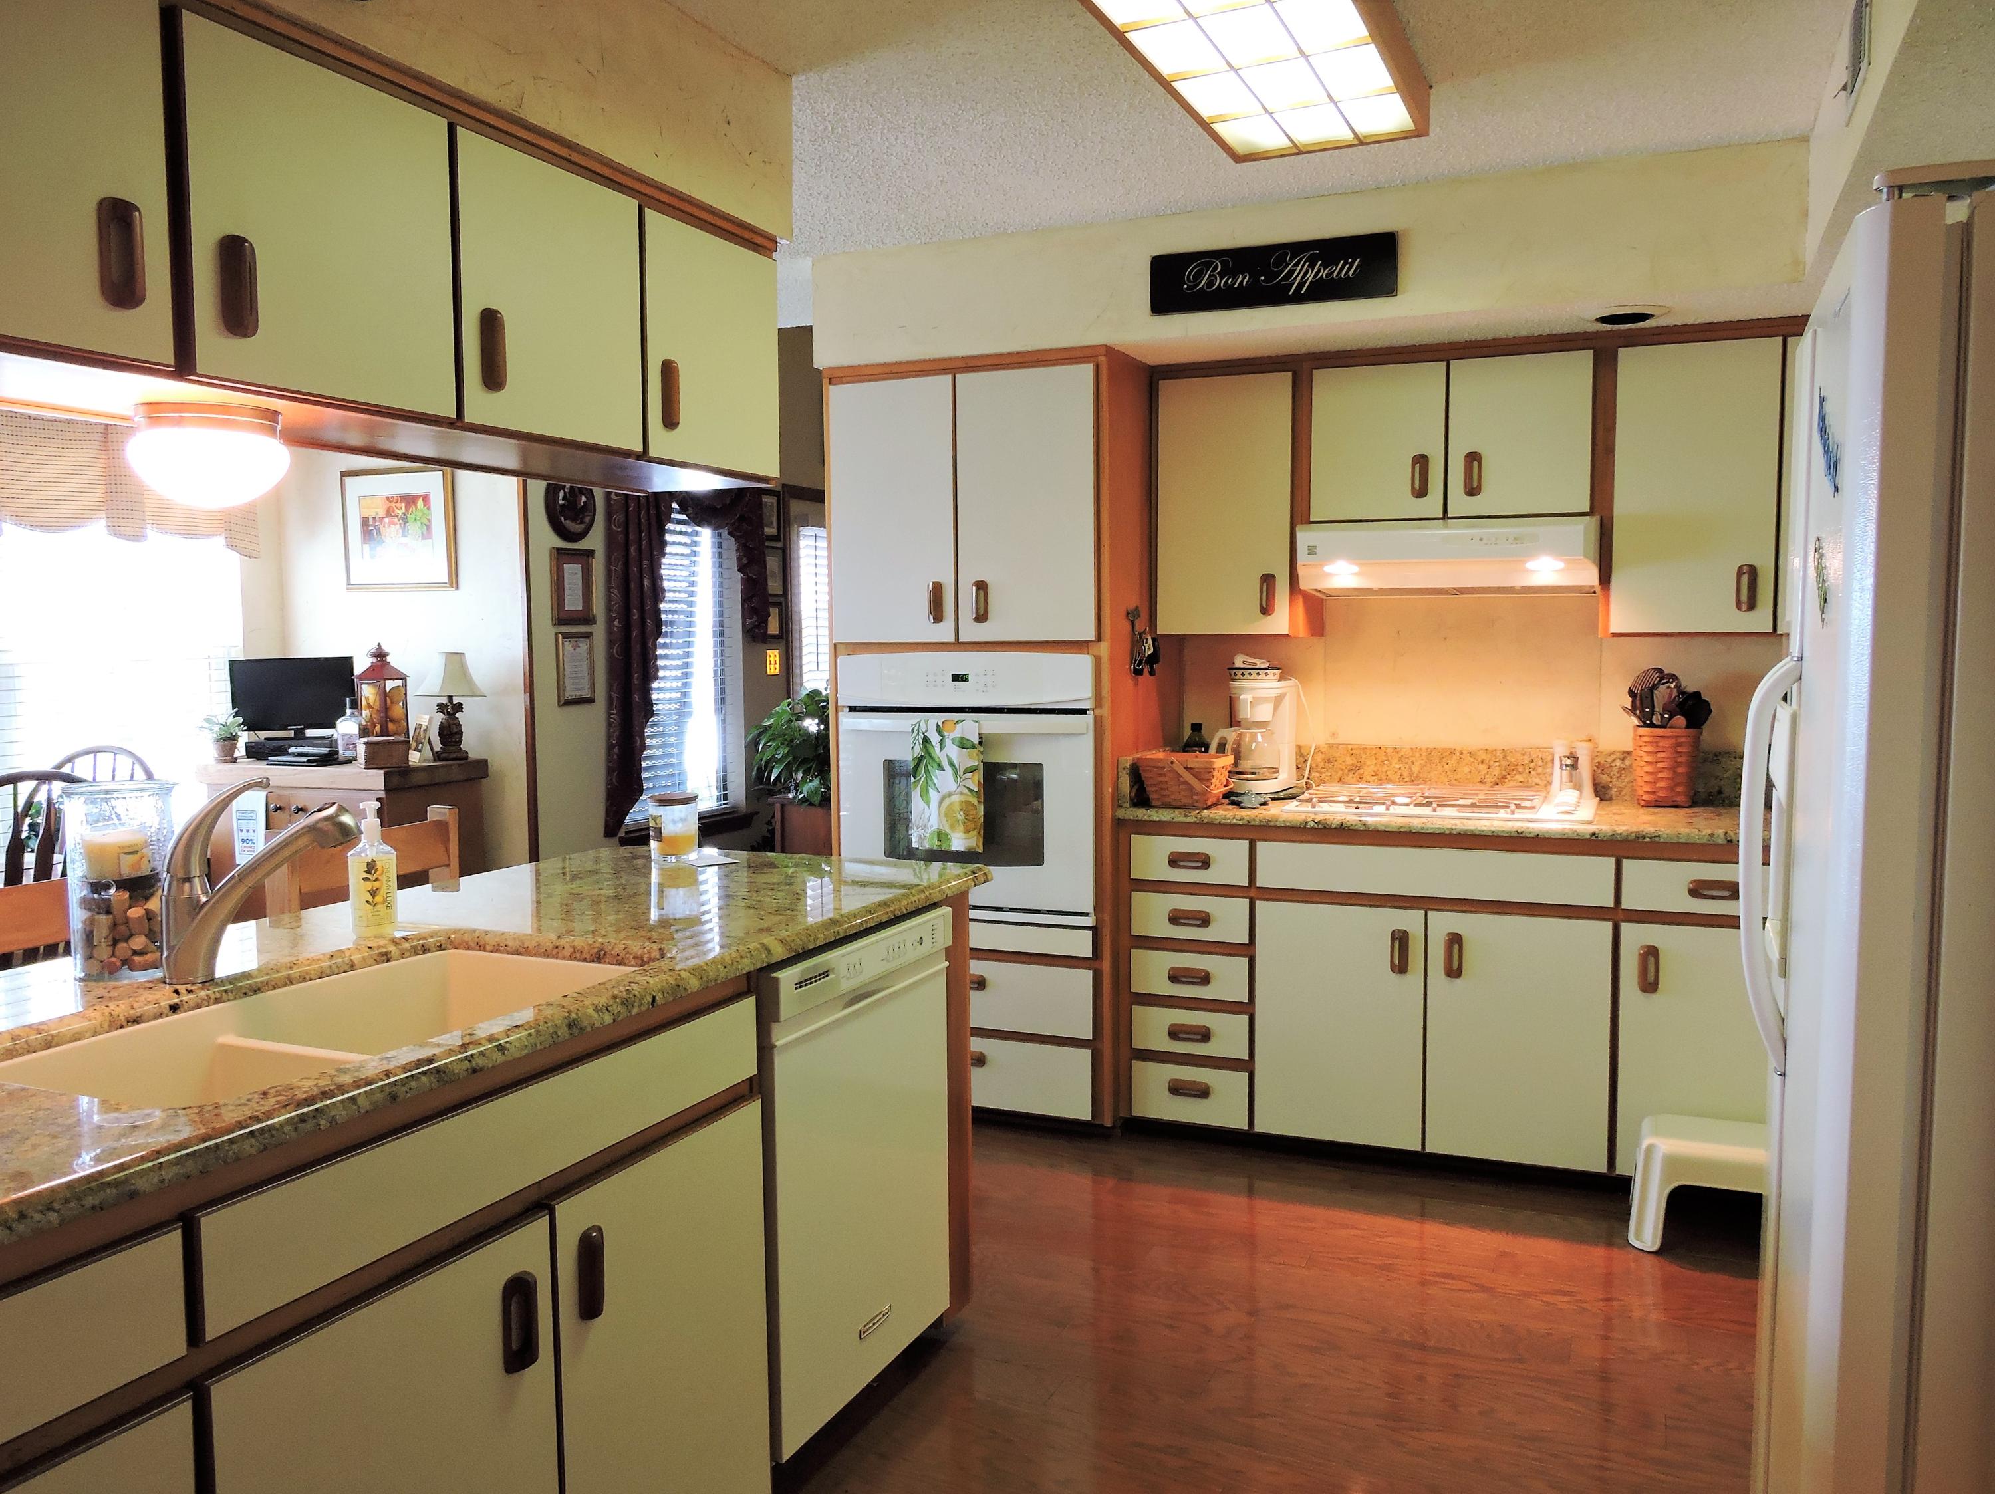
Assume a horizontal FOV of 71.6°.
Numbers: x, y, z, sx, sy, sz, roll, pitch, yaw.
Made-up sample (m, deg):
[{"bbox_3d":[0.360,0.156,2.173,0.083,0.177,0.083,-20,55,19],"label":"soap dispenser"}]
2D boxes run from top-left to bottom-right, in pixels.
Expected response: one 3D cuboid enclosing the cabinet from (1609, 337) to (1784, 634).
[{"bbox_3d":[1.779,-0.647,3.561,0.374,0.703,0.330,1,4,21],"label":"cabinet"}]

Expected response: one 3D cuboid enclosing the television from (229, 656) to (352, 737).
[{"bbox_3d":[-2.808,-0.198,5.500,0.500,0.335,0.140,0,4,0],"label":"television"}]

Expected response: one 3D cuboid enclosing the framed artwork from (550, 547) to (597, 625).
[{"bbox_3d":[-1.598,-0.603,5.228,0.030,0.284,0.238,1,4,22],"label":"framed artwork"}]

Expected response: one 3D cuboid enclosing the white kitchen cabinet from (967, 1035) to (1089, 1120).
[{"bbox_3d":[-0.014,0.873,4.049,0.757,0.205,0.500,1,4,21],"label":"white kitchen cabinet"}]

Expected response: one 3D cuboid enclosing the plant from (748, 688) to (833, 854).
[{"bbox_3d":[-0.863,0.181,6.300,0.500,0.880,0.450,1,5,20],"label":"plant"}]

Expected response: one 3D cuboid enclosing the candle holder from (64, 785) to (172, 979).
[{"bbox_3d":[-1.209,0.179,1.896,0.130,0.251,0.130,1,4,21],"label":"candle holder"}]

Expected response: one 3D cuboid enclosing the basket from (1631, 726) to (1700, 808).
[{"bbox_3d":[1.787,0.054,3.700,0.165,0.200,0.155,1,5,20],"label":"basket"}]

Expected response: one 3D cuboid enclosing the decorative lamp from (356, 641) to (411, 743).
[{"bbox_3d":[-2.423,-0.181,5.450,0.165,0.450,0.165,1,5,20],"label":"decorative lamp"}]

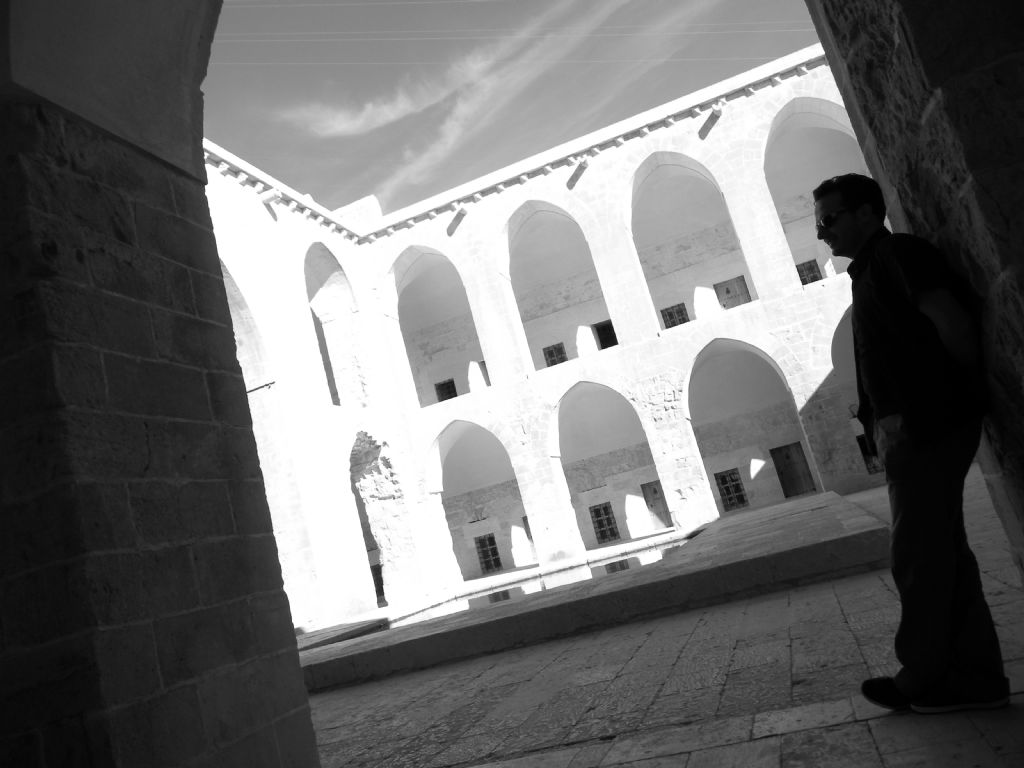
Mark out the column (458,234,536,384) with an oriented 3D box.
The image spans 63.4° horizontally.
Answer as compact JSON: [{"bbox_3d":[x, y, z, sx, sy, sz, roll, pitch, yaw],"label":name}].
[{"bbox_3d":[-0.356,-1.632,20.601,0.990,3.200,0.740,-18,-11,16],"label":"column"}]

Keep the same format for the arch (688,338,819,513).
[{"bbox_3d":[5.207,0.898,18.478,2.290,3.970,0.740,-18,-11,16],"label":"arch"}]

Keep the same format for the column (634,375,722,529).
[{"bbox_3d":[3.807,1.753,18.855,0.980,3.230,0.740,-18,-11,16],"label":"column"}]

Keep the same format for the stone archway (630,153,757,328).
[{"bbox_3d":[4.009,-3.449,19.336,2.300,4.090,0.740,-18,-11,16],"label":"stone archway"}]

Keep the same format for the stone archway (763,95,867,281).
[{"bbox_3d":[6.991,-4.397,18.441,2.270,4.100,0.740,-18,-11,16],"label":"stone archway"}]

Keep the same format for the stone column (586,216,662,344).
[{"bbox_3d":[2.655,-2.316,19.668,0.960,2.720,0.740,-18,-11,16],"label":"stone column"}]

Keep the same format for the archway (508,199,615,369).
[{"bbox_3d":[1.025,-2.506,20.232,2.270,4.090,0.740,-18,-11,16],"label":"archway"}]

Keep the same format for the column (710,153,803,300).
[{"bbox_3d":[5.637,-3.439,18.791,0.980,3.070,0.740,-18,-11,16],"label":"column"}]

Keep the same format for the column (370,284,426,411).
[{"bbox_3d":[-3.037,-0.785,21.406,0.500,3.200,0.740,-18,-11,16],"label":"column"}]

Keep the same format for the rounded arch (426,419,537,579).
[{"bbox_3d":[-0.749,2.791,20.266,2.250,3.950,0.740,-18,-11,16],"label":"rounded arch"}]

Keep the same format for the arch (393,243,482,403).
[{"bbox_3d":[-1.936,-1.570,21.121,2.270,4.050,0.740,-18,-11,16],"label":"arch"}]

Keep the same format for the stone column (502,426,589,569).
[{"bbox_3d":[0.848,2.775,19.734,0.980,3.100,0.740,-18,-11,16],"label":"stone column"}]

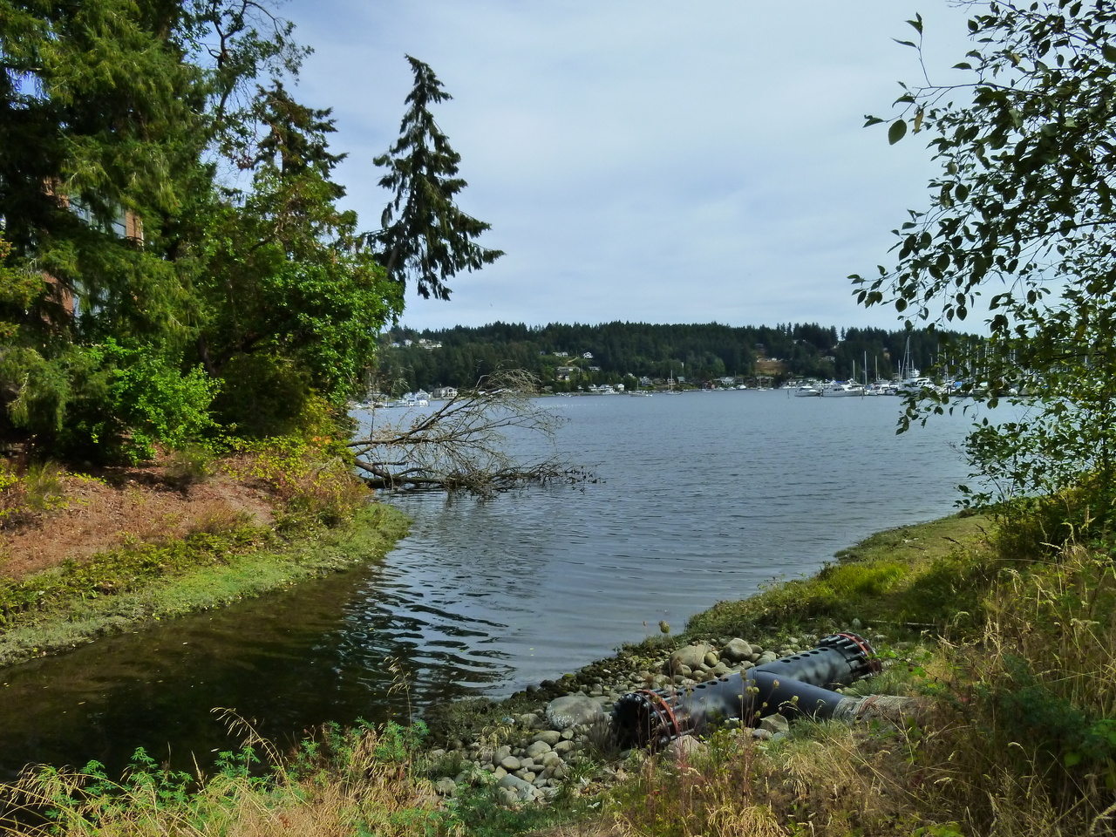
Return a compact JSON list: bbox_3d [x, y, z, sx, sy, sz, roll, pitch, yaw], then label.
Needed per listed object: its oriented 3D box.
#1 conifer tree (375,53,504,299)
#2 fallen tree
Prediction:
[{"bbox_3d":[-5.542,-7.147,34.500,6.000,16.000,5.600,-1,2,0],"label":"conifer tree"},{"bbox_3d":[-3.628,0.456,31.200,9.300,4.300,4.200,-1,2,-7],"label":"fallen tree"}]

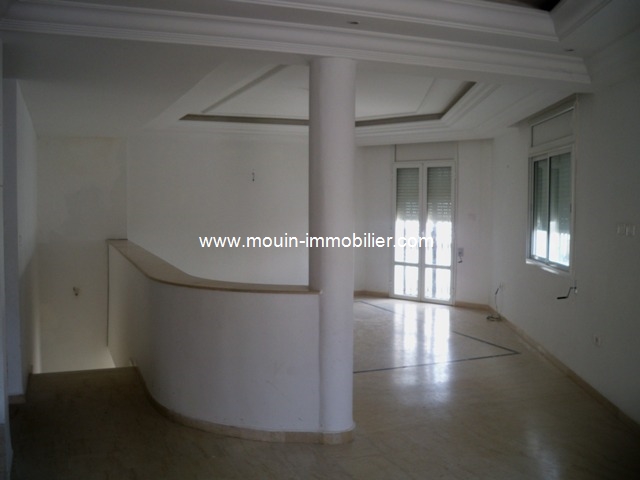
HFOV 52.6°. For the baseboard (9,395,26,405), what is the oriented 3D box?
[{"bbox_3d":[-2.320,1.222,4.960,0.140,0.070,0.020,-1,3,-20],"label":"baseboard"}]

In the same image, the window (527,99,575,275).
[{"bbox_3d":[2.270,-0.470,6.380,0.140,1.480,1.550,0,3,3],"label":"window"}]

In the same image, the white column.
[{"bbox_3d":[0.085,0.080,4.306,0.318,2.477,0.318,0,3,0],"label":"white column"}]

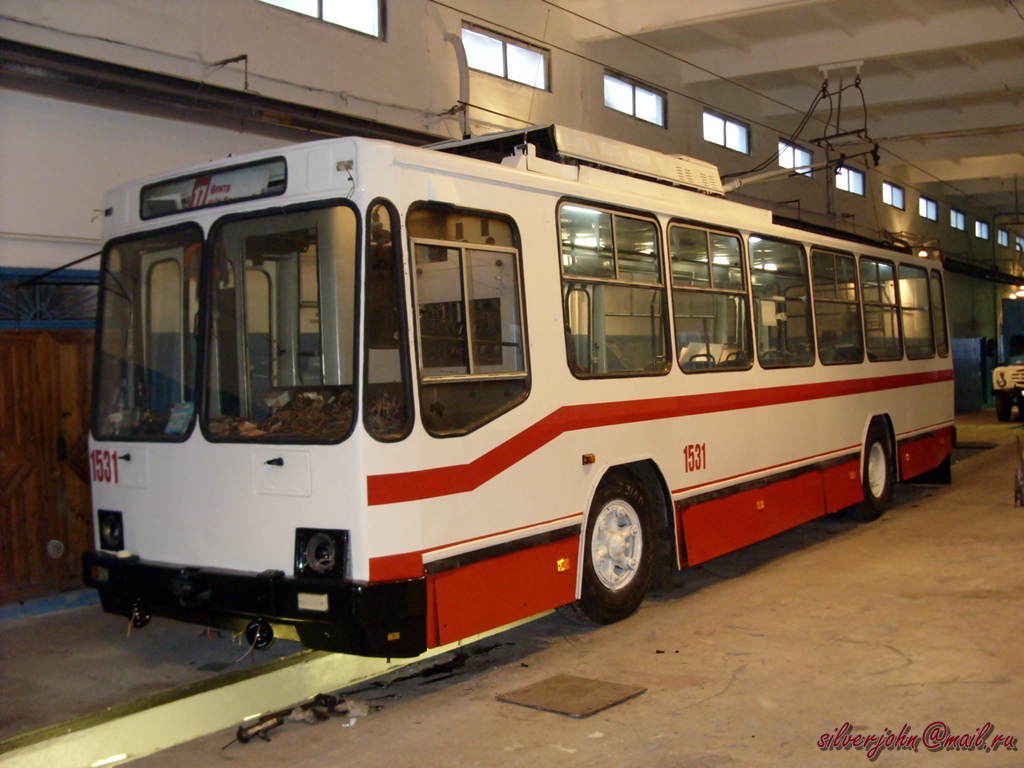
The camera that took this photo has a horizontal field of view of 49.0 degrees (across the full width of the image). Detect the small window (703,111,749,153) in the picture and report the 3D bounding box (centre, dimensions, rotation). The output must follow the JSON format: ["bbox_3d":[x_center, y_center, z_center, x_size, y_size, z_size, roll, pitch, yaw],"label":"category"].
[{"bbox_3d":[3.510,-4.090,18.403,0.120,0.460,1.700,-2,1,35],"label":"small window"}]

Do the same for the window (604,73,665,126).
[{"bbox_3d":[1.734,-3.982,15.834,0.120,0.460,1.700,-2,1,35],"label":"window"}]

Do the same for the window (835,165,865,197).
[{"bbox_3d":[7.098,-4.249,23.587,0.120,0.460,1.700,-2,1,35],"label":"window"}]

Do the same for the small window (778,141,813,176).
[{"bbox_3d":[5.312,-4.173,21.006,0.120,0.460,1.700,-2,1,35],"label":"small window"}]

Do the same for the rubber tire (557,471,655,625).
[{"bbox_3d":[0.594,1.097,7.752,0.290,1.050,1.050,-2,1,35],"label":"rubber tire"}]

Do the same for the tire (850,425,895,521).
[{"bbox_3d":[3.914,0.897,12.548,0.310,1.050,1.050,-2,1,35],"label":"tire"}]

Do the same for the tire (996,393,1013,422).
[{"bbox_3d":[11.626,0.402,26.499,0.270,0.980,0.980,-2,1,35],"label":"tire"}]

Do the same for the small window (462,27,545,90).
[{"bbox_3d":[-0.073,-3.811,13.220,0.120,0.460,1.700,-2,1,35],"label":"small window"}]

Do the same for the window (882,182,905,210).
[{"bbox_3d":[8.884,-4.372,26.169,0.120,0.460,1.700,-2,1,35],"label":"window"}]

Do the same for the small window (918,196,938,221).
[{"bbox_3d":[10.627,-4.439,28.687,0.120,0.460,1.700,-2,1,35],"label":"small window"}]

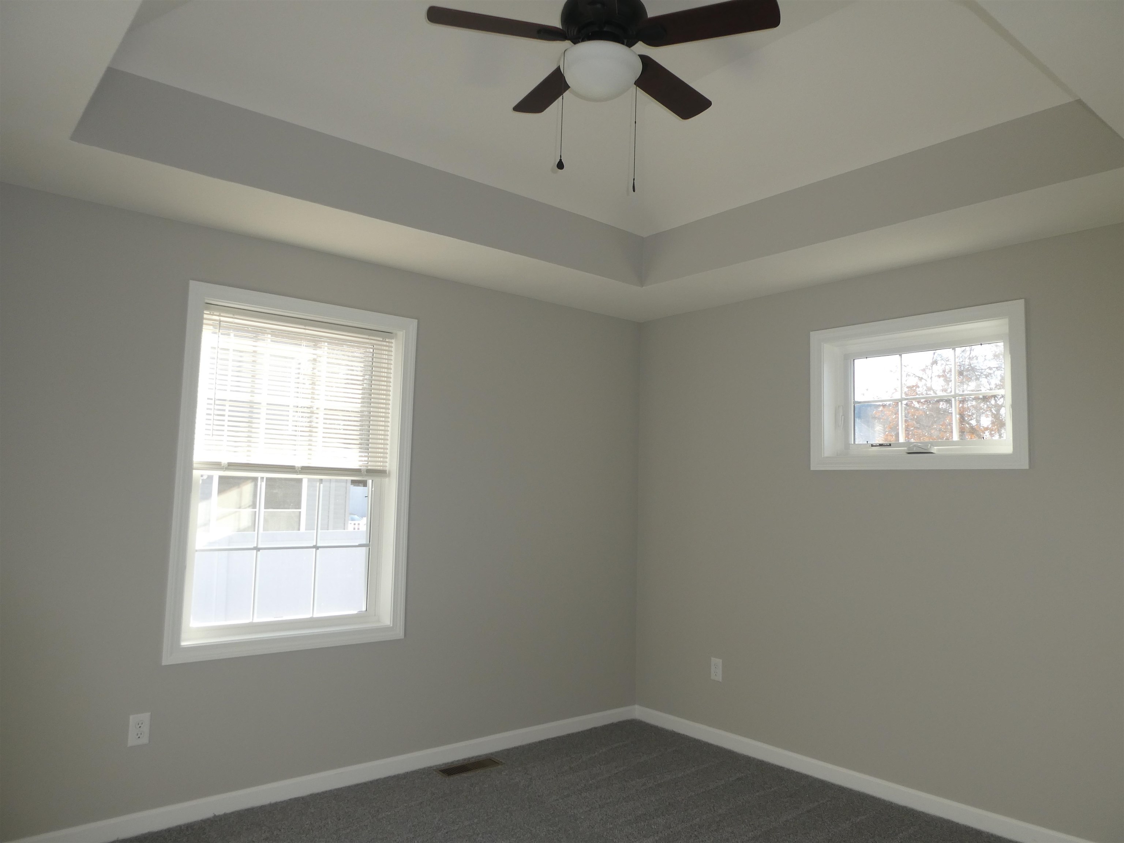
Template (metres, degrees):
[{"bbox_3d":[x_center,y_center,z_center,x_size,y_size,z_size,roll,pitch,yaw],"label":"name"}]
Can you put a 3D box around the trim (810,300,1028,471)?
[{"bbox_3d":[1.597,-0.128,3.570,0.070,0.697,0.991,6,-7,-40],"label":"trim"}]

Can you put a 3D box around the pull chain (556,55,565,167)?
[{"bbox_3d":[0.003,-0.952,2.380,0.025,0.370,0.022,1,-5,0],"label":"pull chain"}]

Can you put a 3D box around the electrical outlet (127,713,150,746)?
[{"bbox_3d":[-1.629,1.188,3.005,0.072,0.116,0.009,6,-7,-40],"label":"electrical outlet"}]

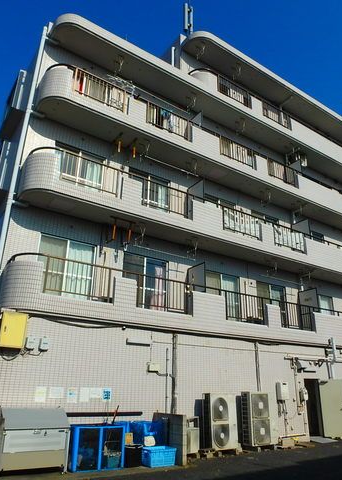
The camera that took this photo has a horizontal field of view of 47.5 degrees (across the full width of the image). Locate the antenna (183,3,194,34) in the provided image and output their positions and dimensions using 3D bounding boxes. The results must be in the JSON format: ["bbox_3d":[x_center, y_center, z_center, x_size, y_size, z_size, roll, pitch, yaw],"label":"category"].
[{"bbox_3d":[0.747,-9.792,17.216,0.500,1.850,0.250,7,-22,-15],"label":"antenna"}]

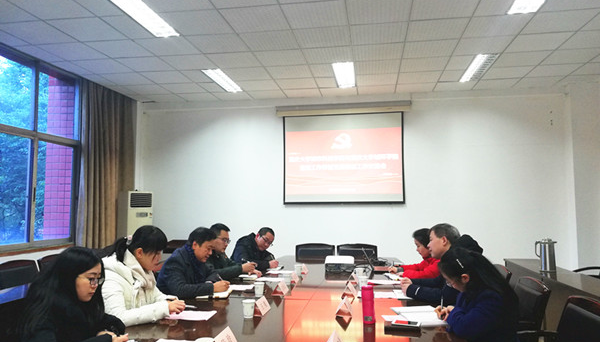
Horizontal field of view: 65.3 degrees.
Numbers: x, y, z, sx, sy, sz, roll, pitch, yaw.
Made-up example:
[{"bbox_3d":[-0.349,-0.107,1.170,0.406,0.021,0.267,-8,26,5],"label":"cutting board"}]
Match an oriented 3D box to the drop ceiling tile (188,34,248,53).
[{"bbox_3d":[-0.920,-1.447,5.290,0.600,0.020,0.600,-1,-4,9],"label":"drop ceiling tile"}]

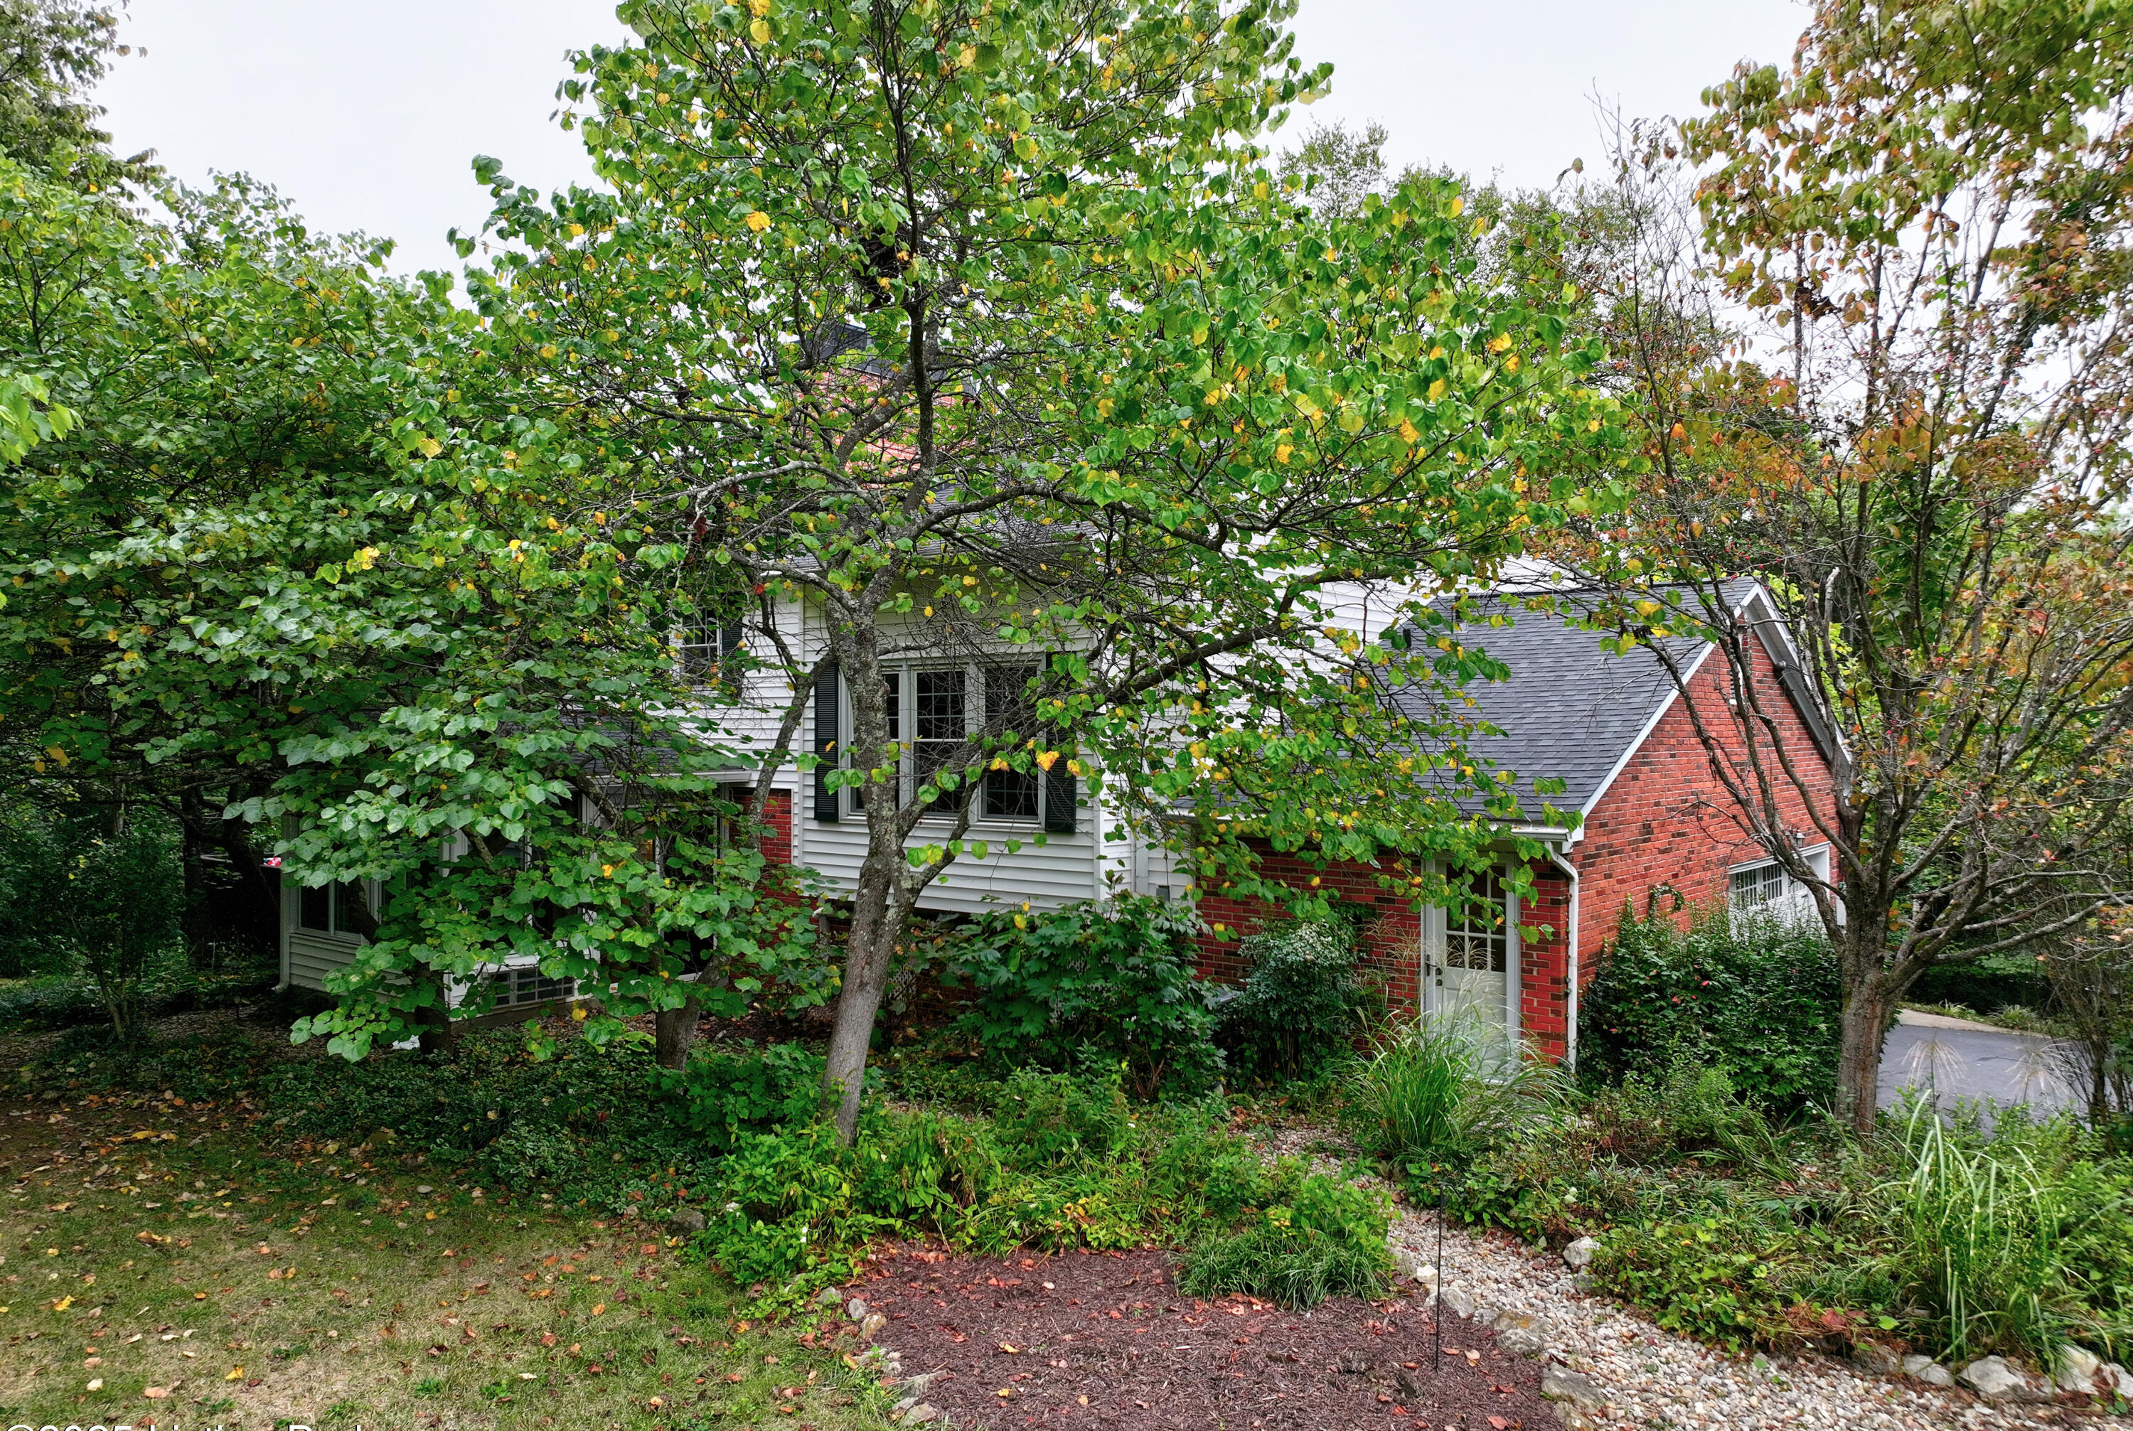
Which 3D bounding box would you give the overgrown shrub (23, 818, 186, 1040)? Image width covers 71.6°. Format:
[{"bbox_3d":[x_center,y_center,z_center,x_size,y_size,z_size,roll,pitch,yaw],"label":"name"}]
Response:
[{"bbox_3d":[-10.273,2.299,15.819,1.600,2.320,1.500,0,-1,-33],"label":"overgrown shrub"}]

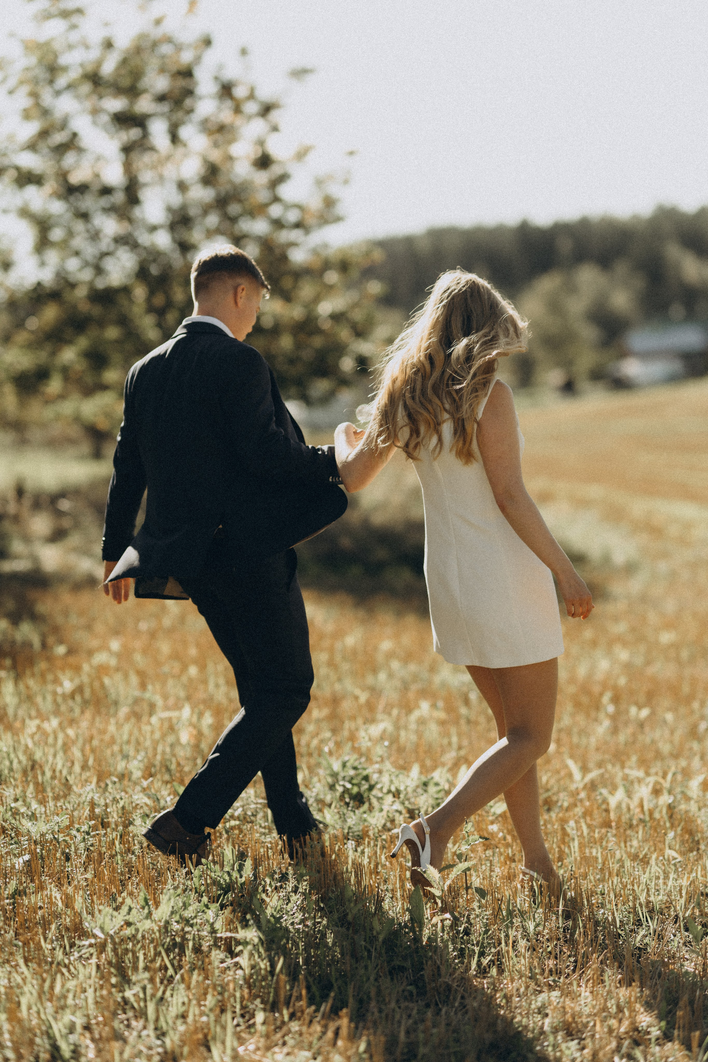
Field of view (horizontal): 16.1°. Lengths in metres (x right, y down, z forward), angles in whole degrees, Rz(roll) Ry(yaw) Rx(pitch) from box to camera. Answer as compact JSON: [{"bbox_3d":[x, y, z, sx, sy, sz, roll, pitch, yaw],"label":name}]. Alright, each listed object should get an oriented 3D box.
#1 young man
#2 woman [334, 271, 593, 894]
[{"bbox_3d":[-0.360,0.074,7.080,0.710,1.750,0.590,-3,4,-44],"label":"young man"},{"bbox_3d":[0.280,0.142,6.750,0.700,1.670,0.590,-3,4,-42],"label":"woman"}]

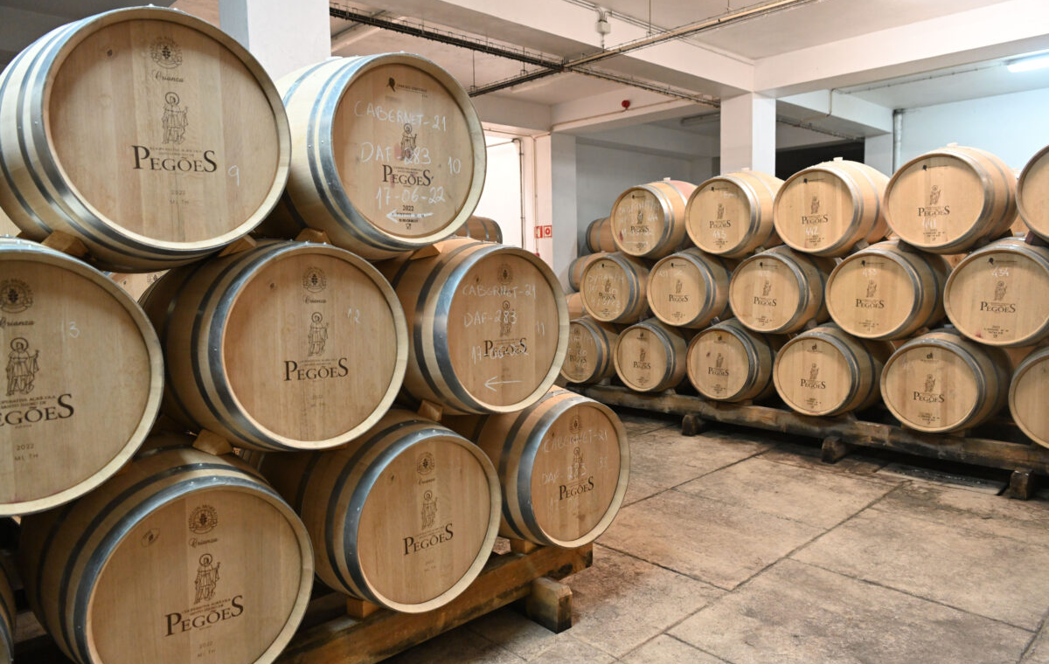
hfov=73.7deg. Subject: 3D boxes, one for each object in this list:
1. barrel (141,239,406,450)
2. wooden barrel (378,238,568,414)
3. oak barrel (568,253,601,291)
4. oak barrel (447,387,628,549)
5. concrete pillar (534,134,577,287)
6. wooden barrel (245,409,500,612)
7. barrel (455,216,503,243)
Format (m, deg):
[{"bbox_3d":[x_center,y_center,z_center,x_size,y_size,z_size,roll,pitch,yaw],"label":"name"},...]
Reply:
[{"bbox_3d":[-0.904,0.037,2.375,0.690,0.690,0.950,-7,6,-43],"label":"barrel"},{"bbox_3d":[-0.367,-0.031,2.815,0.690,0.690,0.950,-7,8,-43],"label":"wooden barrel"},{"bbox_3d":[1.207,-0.876,10.800,0.690,0.690,0.950,-7,8,-43],"label":"oak barrel"},{"bbox_3d":[-0.083,0.548,3.160,0.690,0.690,0.950,-7,8,-42],"label":"oak barrel"},{"bbox_3d":[0.528,-1.514,11.840,0.590,3.500,0.410,-7,8,-43],"label":"concrete pillar"},{"bbox_3d":[-0.617,0.614,2.668,0.690,0.690,0.950,-7,7,-42],"label":"wooden barrel"},{"bbox_3d":[-0.867,-1.346,10.200,0.950,0.690,0.690,-7,8,-43],"label":"barrel"}]

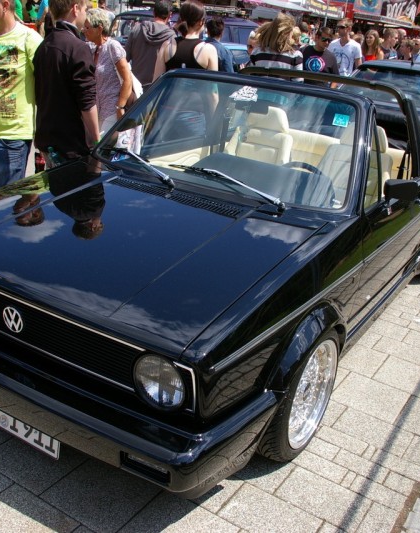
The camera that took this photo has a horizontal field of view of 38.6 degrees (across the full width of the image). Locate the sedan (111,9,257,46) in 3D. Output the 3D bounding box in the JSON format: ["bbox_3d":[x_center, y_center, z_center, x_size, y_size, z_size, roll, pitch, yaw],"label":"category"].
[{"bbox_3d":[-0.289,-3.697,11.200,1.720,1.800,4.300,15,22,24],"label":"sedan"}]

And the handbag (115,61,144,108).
[{"bbox_3d":[-0.591,-1.320,4.350,0.240,0.330,0.120,-4,22,-23],"label":"handbag"}]

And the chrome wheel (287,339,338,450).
[{"bbox_3d":[0.295,0.431,2.137,0.180,0.410,0.410,17,23,29],"label":"chrome wheel"}]

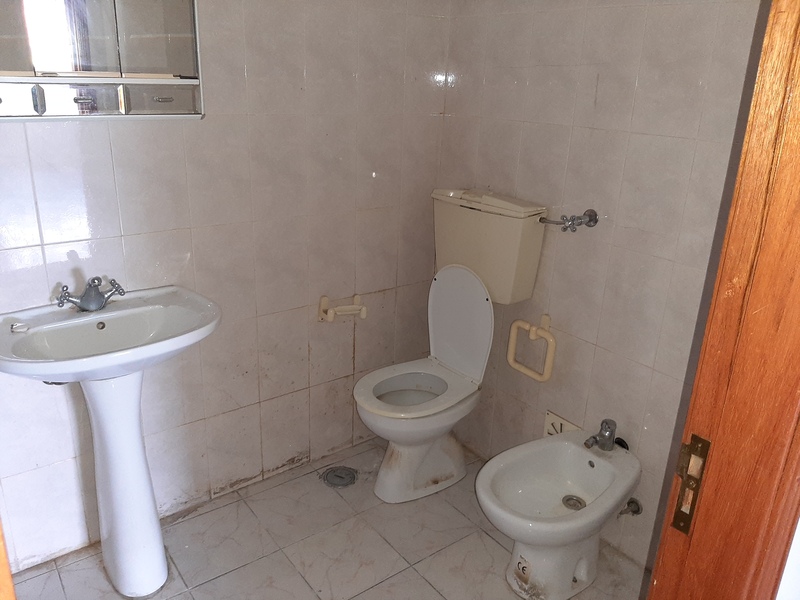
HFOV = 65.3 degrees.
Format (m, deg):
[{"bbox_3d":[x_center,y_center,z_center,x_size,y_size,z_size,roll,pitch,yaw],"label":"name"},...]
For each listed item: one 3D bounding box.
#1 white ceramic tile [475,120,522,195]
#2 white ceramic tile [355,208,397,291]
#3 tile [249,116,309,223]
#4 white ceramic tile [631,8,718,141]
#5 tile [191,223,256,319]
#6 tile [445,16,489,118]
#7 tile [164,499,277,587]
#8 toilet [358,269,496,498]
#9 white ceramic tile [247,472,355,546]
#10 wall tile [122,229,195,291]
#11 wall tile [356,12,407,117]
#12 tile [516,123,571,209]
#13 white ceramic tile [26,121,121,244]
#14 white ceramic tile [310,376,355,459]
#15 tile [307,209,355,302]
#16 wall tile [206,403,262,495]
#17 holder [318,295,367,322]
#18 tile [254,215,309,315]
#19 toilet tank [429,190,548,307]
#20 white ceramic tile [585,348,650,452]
[{"bbox_3d":[0.353,-0.468,2.221,0.010,0.333,0.201,-13,24,-35],"label":"white ceramic tile"},{"bbox_3d":[-0.088,-0.188,2.382,0.200,0.330,0.010,-12,24,-35],"label":"white ceramic tile"},{"bbox_3d":[-0.397,-0.430,2.038,0.200,0.330,0.010,-12,24,-35],"label":"tile"},{"bbox_3d":[0.730,-0.606,1.659,0.010,0.333,0.201,-13,24,-35],"label":"white ceramic tile"},{"bbox_3d":[-0.571,-0.083,2.039,0.201,0.333,0.010,-12,24,-35],"label":"tile"},{"bbox_3d":[0.243,-0.840,2.259,0.010,0.333,0.201,-13,24,-35],"label":"tile"},{"bbox_3d":[-0.597,0.793,2.054,0.300,0.010,0.300,-12,24,-35],"label":"tile"},{"bbox_3d":[0.066,0.305,2.272,0.505,0.812,0.364,-12,24,-35],"label":"toilet"},{"bbox_3d":[-0.355,0.741,2.227,0.300,0.010,0.300,-12,24,-35],"label":"white ceramic tile"},{"bbox_3d":[-0.727,-0.046,1.911,0.200,0.330,0.010,-13,25,-36],"label":"wall tile"},{"bbox_3d":[-0.064,-0.814,2.162,0.200,0.330,0.010,-12,24,-35],"label":"wall tile"},{"bbox_3d":[0.471,-0.410,2.069,0.010,0.330,0.200,-12,24,-35],"label":"tile"},{"bbox_3d":[-0.878,-0.325,1.688,0.200,0.330,0.010,-12,24,-35],"label":"white ceramic tile"},{"bbox_3d":[-0.272,0.471,2.489,0.200,0.330,0.010,-13,25,-36],"label":"white ceramic tile"},{"bbox_3d":[-0.248,-0.153,2.265,0.200,0.330,0.010,-12,24,-35],"label":"tile"},{"bbox_3d":[-0.595,0.545,2.263,0.201,0.333,0.010,-12,24,-35],"label":"wall tile"},{"bbox_3d":[-0.203,0.030,2.324,0.183,0.100,0.060,-12,24,-35],"label":"holder"},{"bbox_3d":[-0.408,-0.117,2.149,0.200,0.330,0.010,-12,24,-35],"label":"tile"},{"bbox_3d":[0.298,-0.204,2.234,0.135,0.322,0.438,-13,24,-35],"label":"toilet tank"},{"bbox_3d":[0.694,0.335,1.996,0.010,0.333,0.201,-13,24,-35],"label":"white ceramic tile"}]

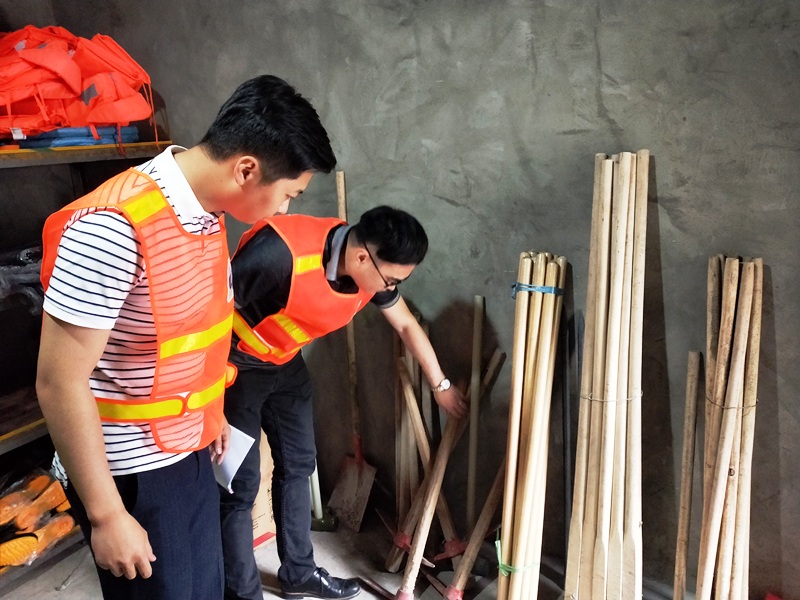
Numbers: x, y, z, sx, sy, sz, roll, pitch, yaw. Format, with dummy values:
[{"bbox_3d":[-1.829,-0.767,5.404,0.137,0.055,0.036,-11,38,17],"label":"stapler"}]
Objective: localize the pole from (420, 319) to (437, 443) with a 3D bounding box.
[{"bbox_3d":[0.105,0.528,1.958,0.035,0.910,0.035,2,12,21],"label":"pole"}]

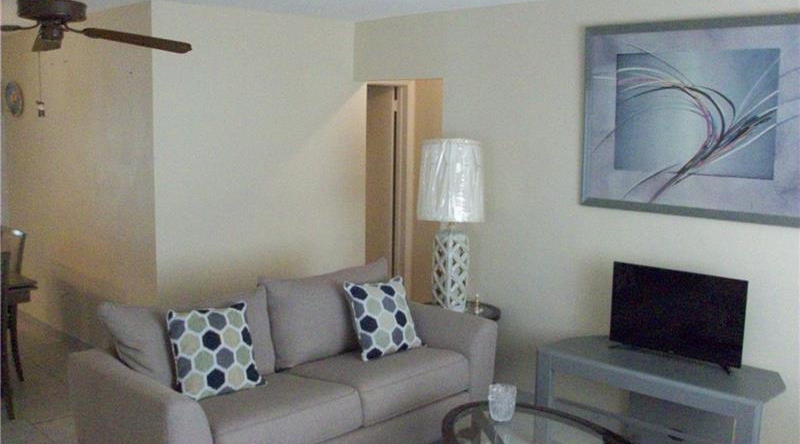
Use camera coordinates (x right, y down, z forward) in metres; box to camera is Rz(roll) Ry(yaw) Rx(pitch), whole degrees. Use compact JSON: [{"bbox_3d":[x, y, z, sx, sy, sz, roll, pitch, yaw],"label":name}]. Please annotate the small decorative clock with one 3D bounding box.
[{"bbox_3d":[-3.131,-0.995,6.383,0.044,0.279,0.274,-7,11,-45],"label":"small decorative clock"}]

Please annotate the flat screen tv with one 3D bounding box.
[{"bbox_3d":[1.371,0.467,3.942,0.701,0.445,0.167,8,11,43],"label":"flat screen tv"}]

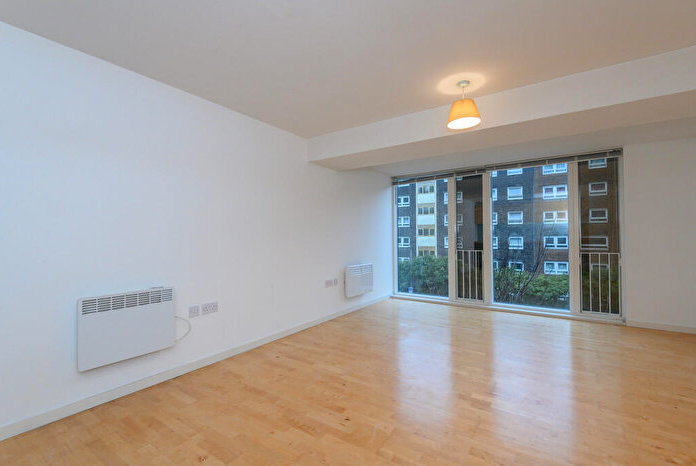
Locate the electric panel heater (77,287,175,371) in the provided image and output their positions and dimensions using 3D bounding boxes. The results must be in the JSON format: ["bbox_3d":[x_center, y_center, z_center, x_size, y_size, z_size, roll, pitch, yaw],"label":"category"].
[{"bbox_3d":[-1.539,0.644,2.188,0.090,0.446,0.581,-1,-1,34],"label":"electric panel heater"}]

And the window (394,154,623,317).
[{"bbox_3d":[2.155,0.047,4.804,3.175,2.098,0.100,-1,-1,34],"label":"window"}]

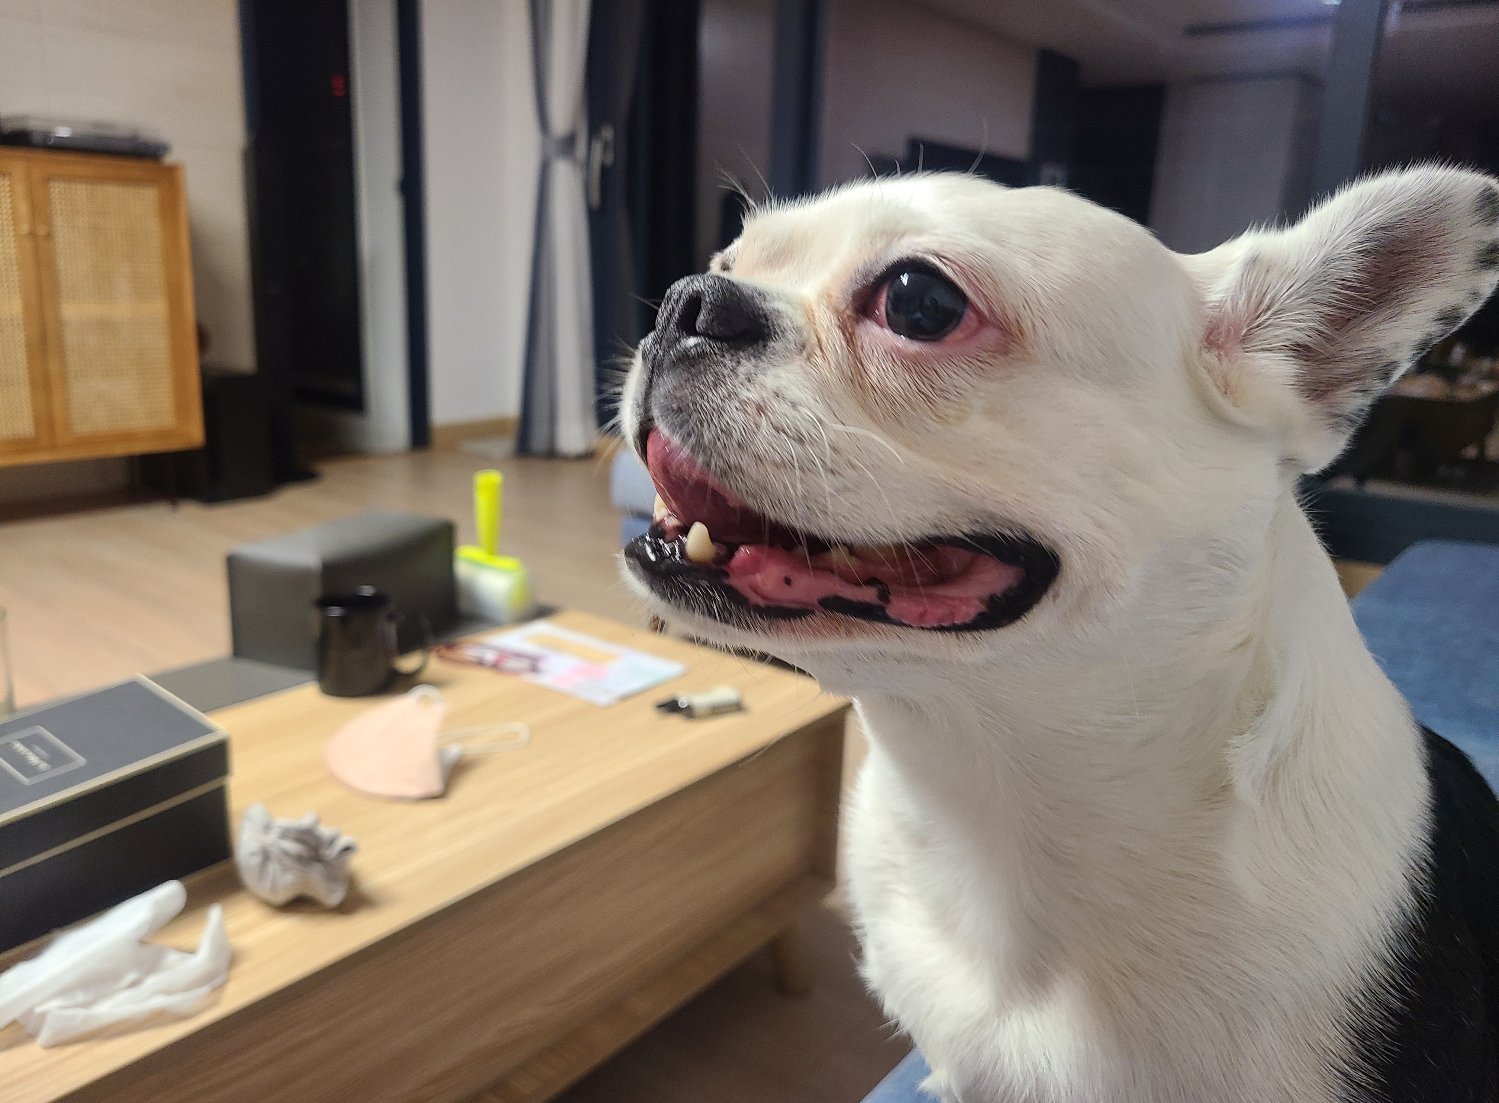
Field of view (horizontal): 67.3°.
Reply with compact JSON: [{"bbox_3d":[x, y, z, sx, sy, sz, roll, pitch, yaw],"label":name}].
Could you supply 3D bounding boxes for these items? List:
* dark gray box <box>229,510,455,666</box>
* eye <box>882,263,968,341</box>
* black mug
[{"bbox_3d":[-0.482,0.045,1.361,0.128,0.132,0.232,9,16,23],"label":"dark gray box"},{"bbox_3d":[0.045,-0.064,0.287,0.021,0.019,0.016,7,7,19],"label":"eye"},{"bbox_3d":[-0.391,0.092,1.177,0.113,0.095,0.075,-2,15,-19],"label":"black mug"}]

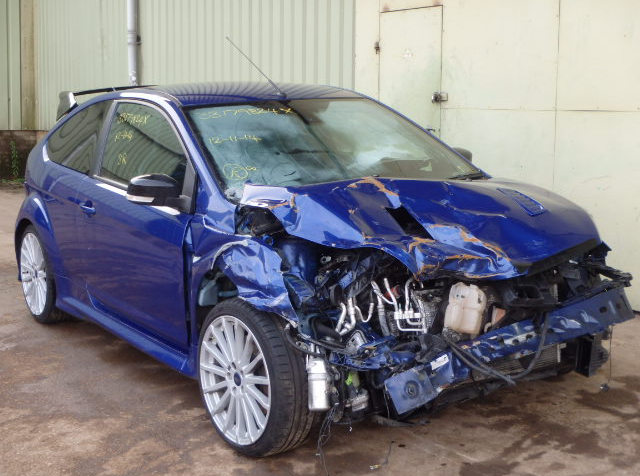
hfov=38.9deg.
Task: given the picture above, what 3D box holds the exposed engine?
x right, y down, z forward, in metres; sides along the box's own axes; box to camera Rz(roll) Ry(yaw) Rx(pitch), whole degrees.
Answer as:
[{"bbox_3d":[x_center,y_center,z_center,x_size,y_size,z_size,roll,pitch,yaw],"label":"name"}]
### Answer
[{"bbox_3d":[0.539,0.272,3.799,1.420,0.620,0.820,-8,12,-33],"label":"exposed engine"}]

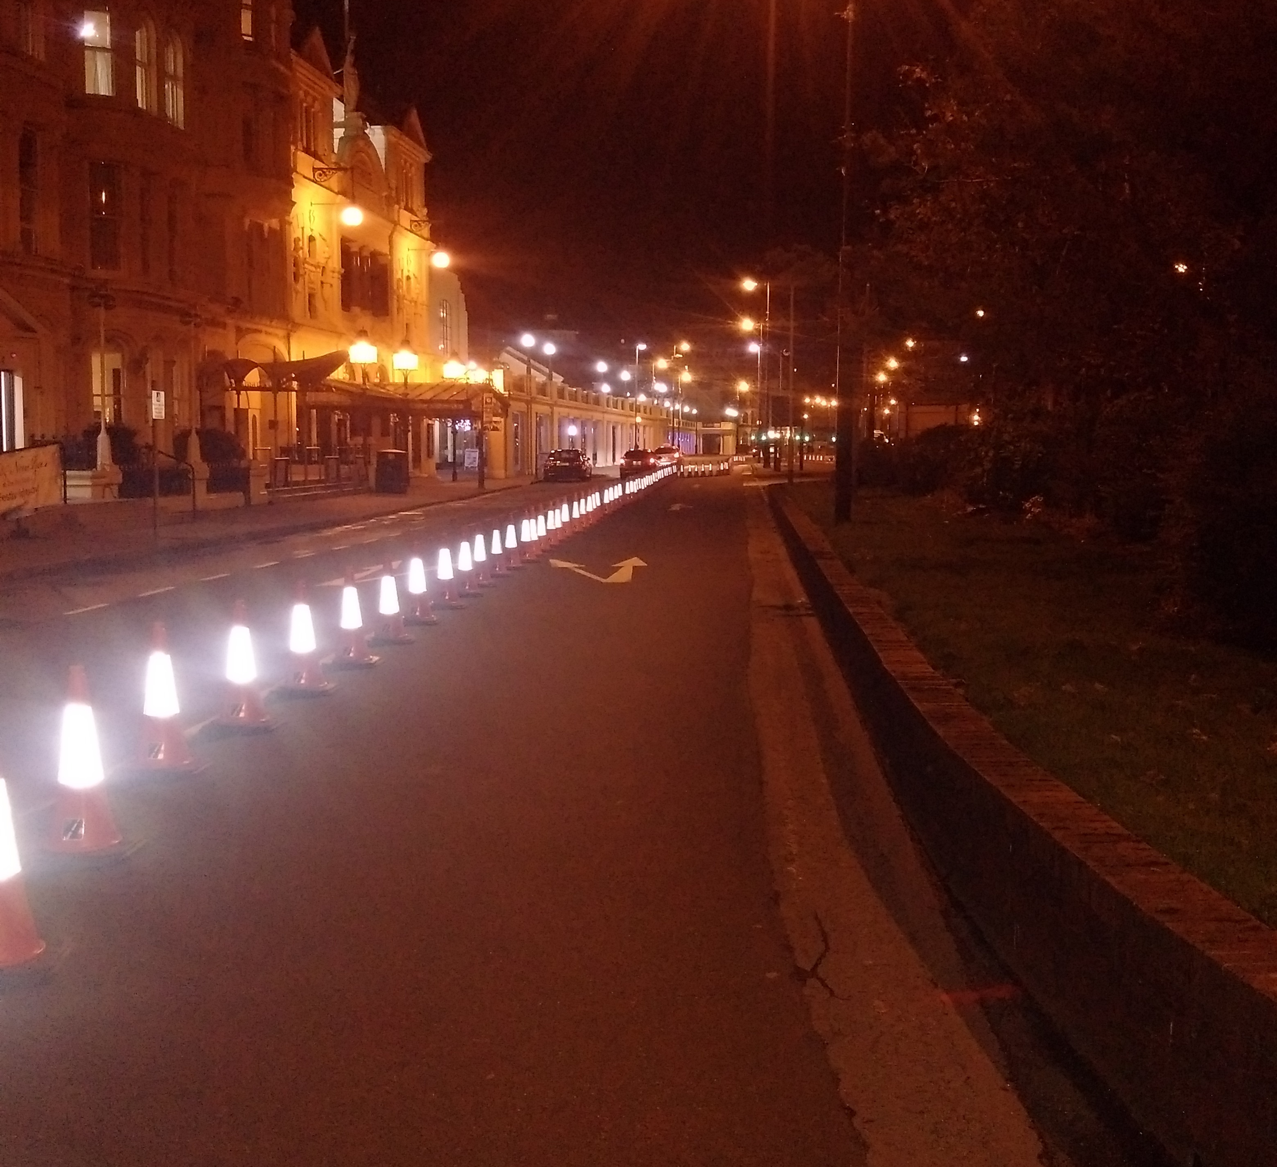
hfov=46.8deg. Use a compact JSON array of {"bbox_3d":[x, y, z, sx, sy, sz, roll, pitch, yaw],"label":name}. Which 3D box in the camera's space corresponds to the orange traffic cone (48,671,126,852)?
[{"bbox_3d":[-2.183,0.704,5.791,0.400,0.750,0.400,1,5,3],"label":"orange traffic cone"}]

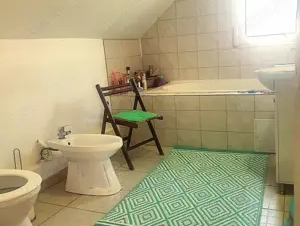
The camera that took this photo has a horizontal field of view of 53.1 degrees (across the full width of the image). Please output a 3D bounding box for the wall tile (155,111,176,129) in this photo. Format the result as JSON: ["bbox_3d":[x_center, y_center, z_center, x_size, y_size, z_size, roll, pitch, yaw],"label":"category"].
[{"bbox_3d":[0.155,0.071,3.108,0.248,0.200,0.010,1,12,24],"label":"wall tile"}]

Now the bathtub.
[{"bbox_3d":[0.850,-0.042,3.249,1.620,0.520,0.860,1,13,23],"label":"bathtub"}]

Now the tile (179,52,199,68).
[{"bbox_3d":[0.472,-0.656,3.720,0.250,0.201,0.010,1,13,24],"label":"tile"}]

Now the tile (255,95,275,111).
[{"bbox_3d":[1.057,-0.084,2.667,0.248,0.138,0.010,1,12,24],"label":"tile"}]

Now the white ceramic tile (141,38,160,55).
[{"bbox_3d":[0.000,-0.860,3.879,0.251,0.202,0.010,1,11,24],"label":"white ceramic tile"}]

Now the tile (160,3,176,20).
[{"bbox_3d":[0.204,-1.267,3.743,0.250,0.202,0.010,1,13,23],"label":"tile"}]

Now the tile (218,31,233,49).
[{"bbox_3d":[0.880,-0.860,3.529,0.170,0.200,0.010,1,12,24],"label":"tile"}]

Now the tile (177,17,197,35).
[{"bbox_3d":[0.443,-1.049,3.640,0.250,0.201,0.010,1,13,24],"label":"tile"}]

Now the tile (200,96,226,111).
[{"bbox_3d":[0.601,-0.097,2.871,0.250,0.151,0.010,1,13,24],"label":"tile"}]

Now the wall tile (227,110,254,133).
[{"bbox_3d":[0.840,0.080,2.801,0.248,0.200,0.010,1,12,24],"label":"wall tile"}]

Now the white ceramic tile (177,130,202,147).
[{"bbox_3d":[0.397,0.261,3.046,0.250,0.183,0.010,1,13,23],"label":"white ceramic tile"}]

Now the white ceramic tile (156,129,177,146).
[{"bbox_3d":[0.171,0.260,3.147,0.250,0.191,0.010,1,13,24],"label":"white ceramic tile"}]

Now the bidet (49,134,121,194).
[{"bbox_3d":[-0.456,0.378,2.258,0.590,0.380,0.350,1,12,24],"label":"bidet"}]

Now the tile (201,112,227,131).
[{"bbox_3d":[0.614,0.075,2.906,0.250,0.201,0.010,1,13,24],"label":"tile"}]

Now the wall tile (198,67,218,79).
[{"bbox_3d":[0.708,-0.479,3.642,0.249,0.153,0.010,1,11,24],"label":"wall tile"}]

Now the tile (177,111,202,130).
[{"bbox_3d":[0.382,0.072,3.005,0.250,0.202,0.010,1,13,23],"label":"tile"}]

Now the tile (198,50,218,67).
[{"bbox_3d":[0.696,-0.653,3.610,0.249,0.202,0.010,1,11,24],"label":"tile"}]

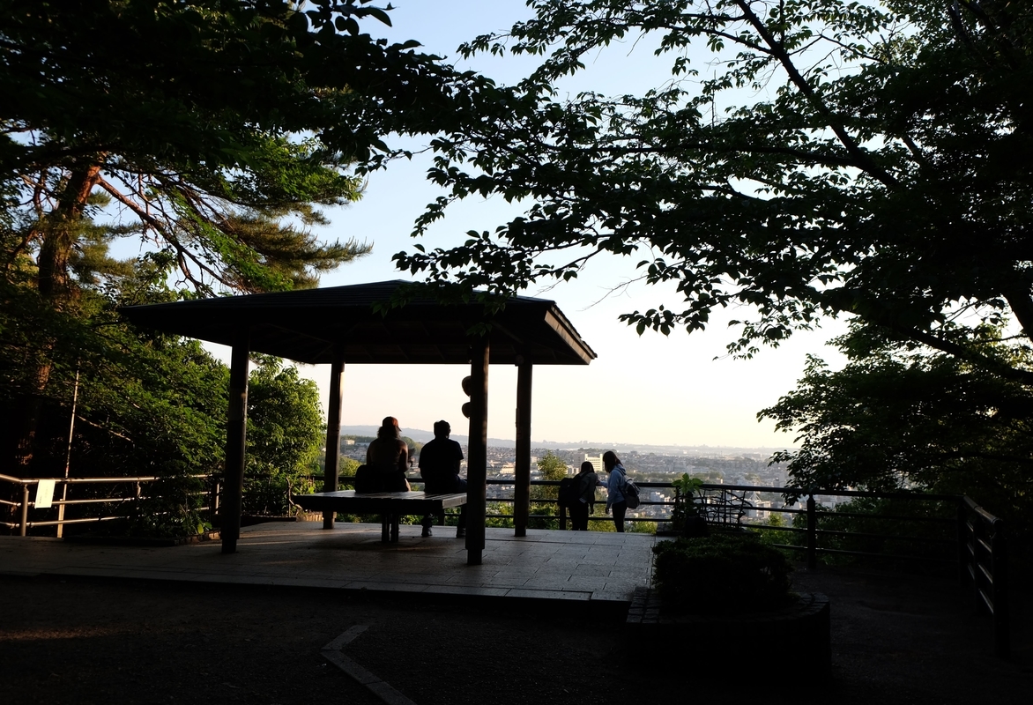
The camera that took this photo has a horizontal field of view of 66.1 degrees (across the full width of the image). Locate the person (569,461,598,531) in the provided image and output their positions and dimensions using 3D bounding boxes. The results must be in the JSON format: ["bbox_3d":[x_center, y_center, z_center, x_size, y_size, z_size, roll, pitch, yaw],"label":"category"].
[{"bbox_3d":[1.013,2.335,11.762,0.450,1.440,0.460,6,-8,-37],"label":"person"}]

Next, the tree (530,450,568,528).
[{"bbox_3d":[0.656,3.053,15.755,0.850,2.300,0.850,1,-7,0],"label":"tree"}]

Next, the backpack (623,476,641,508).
[{"bbox_3d":[1.716,2.066,11.744,0.200,0.420,0.280,-1,-7,17],"label":"backpack"}]

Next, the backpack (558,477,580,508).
[{"bbox_3d":[0.786,2.055,11.693,0.220,0.440,0.320,6,-8,-37],"label":"backpack"}]

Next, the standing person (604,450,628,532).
[{"bbox_3d":[1.458,2.280,11.769,0.400,1.570,0.450,-1,-7,17],"label":"standing person"}]

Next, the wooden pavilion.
[{"bbox_3d":[-1.280,0.606,8.424,3.920,2.790,3.850,0,-7,11],"label":"wooden pavilion"}]

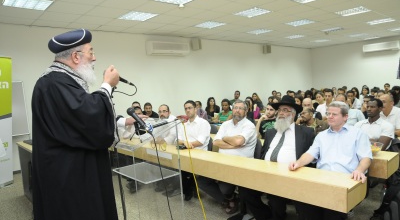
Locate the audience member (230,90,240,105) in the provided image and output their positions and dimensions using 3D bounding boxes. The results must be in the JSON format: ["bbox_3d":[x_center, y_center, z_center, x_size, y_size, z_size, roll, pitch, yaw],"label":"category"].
[{"bbox_3d":[1.015,0.148,8.023,0.500,1.369,0.720,1,7,41],"label":"audience member"}]

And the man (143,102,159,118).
[{"bbox_3d":[-1.224,0.500,6.061,0.500,1.278,0.720,1,6,37],"label":"man"}]

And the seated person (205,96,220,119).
[{"bbox_3d":[0.194,0.381,6.314,0.480,1.307,0.720,1,6,37],"label":"seated person"}]

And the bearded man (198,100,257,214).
[{"bbox_3d":[0.425,0.597,3.249,0.580,1.401,0.720,1,6,37],"label":"bearded man"}]

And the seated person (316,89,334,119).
[{"bbox_3d":[2.277,0.334,5.029,0.520,1.391,0.750,2,7,44],"label":"seated person"}]

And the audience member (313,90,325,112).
[{"bbox_3d":[2.487,0.271,5.927,0.460,1.332,0.720,2,7,44],"label":"audience member"}]

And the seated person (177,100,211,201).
[{"bbox_3d":[-0.165,0.579,3.800,0.500,1.405,0.700,1,7,38],"label":"seated person"}]

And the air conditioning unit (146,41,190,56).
[{"bbox_3d":[-0.806,-1.585,7.268,1.200,0.350,0.220,-8,7,-41],"label":"air conditioning unit"}]

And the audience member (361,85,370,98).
[{"bbox_3d":[3.971,0.100,6.729,0.480,1.356,0.720,2,7,44],"label":"audience member"}]

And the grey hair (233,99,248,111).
[{"bbox_3d":[0.494,-0.057,3.327,0.180,0.150,0.190,-1,6,25],"label":"grey hair"}]

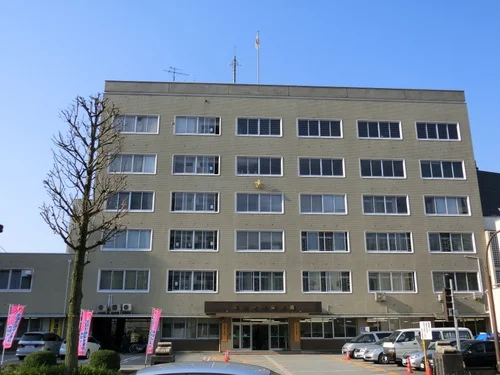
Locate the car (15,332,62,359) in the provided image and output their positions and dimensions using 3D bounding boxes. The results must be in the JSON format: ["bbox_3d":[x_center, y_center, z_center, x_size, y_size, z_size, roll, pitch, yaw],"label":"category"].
[{"bbox_3d":[-14.948,11.369,35.255,1.790,1.760,4.700,1,-17,-4],"label":"car"}]

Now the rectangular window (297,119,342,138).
[{"bbox_3d":[6.719,-5.687,47.187,4.431,1.907,0.200,1,-17,-3],"label":"rectangular window"}]

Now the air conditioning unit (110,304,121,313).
[{"bbox_3d":[-11.450,10.337,41.962,0.810,0.660,0.310,1,-17,-4],"label":"air conditioning unit"}]

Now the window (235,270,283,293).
[{"bbox_3d":[0.901,8.155,42.681,4.431,1.907,0.200,1,-17,-3],"label":"window"}]

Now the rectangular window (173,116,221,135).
[{"bbox_3d":[-5.259,-6.256,49.766,4.680,2.090,0.150,1,-17,-3],"label":"rectangular window"}]

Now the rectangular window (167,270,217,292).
[{"bbox_3d":[-5.236,8.643,45.260,4.680,2.090,0.150,1,-17,-3],"label":"rectangular window"}]

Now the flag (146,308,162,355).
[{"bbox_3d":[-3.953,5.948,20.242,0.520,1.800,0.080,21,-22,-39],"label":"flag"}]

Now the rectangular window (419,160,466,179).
[{"bbox_3d":[19.384,-1.749,49.233,4.540,1.970,0.200,1,-17,-3],"label":"rectangular window"}]

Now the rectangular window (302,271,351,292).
[{"bbox_3d":[6.898,8.468,44.139,4.464,1.981,0.200,1,-17,-4],"label":"rectangular window"}]

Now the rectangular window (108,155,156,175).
[{"bbox_3d":[-10.792,-2.171,45.018,4.431,1.907,0.200,1,-17,-3],"label":"rectangular window"}]

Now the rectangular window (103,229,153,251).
[{"bbox_3d":[-11.051,4.699,44.075,4.464,1.972,0.200,1,-17,-4],"label":"rectangular window"}]

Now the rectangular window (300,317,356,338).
[{"bbox_3d":[6.716,11.940,41.922,4.792,1.793,0.200,1,-17,-3],"label":"rectangular window"}]

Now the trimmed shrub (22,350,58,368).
[{"bbox_3d":[-7.550,6.288,17.715,1.230,0.850,1.230,1,-17,-3],"label":"trimmed shrub"}]

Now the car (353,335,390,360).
[{"bbox_3d":[9.173,10.271,31.262,4.350,1.490,1.690,2,-17,-7],"label":"car"}]

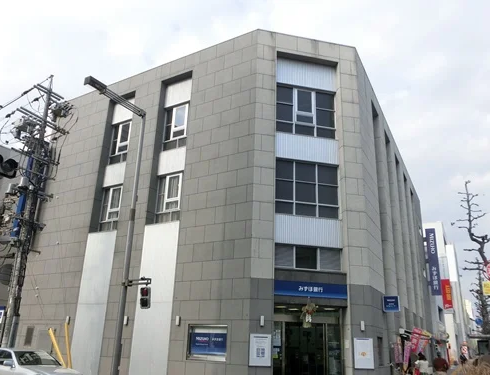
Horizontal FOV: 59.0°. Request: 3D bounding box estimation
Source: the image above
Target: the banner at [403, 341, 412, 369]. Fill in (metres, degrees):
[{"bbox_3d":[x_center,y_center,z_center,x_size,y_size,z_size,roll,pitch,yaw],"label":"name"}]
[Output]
[{"bbox_3d":[7.200,7.400,19.200,0.420,1.300,0.060,0,-22,28],"label":"banner"}]

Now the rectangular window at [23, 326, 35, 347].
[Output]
[{"bbox_3d":[-10.351,7.179,20.905,0.510,0.850,0.100,-10,-22,30],"label":"rectangular window"}]

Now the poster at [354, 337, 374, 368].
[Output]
[{"bbox_3d":[4.275,5.939,15.473,0.770,1.010,0.050,6,-20,-12],"label":"poster"}]

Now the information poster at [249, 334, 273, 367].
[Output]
[{"bbox_3d":[0.542,5.629,14.953,0.774,1.044,0.050,6,-20,-12],"label":"information poster"}]

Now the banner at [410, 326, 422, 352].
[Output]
[{"bbox_3d":[9.056,8.083,22.920,0.460,1.250,0.080,3,-17,30],"label":"banner"}]

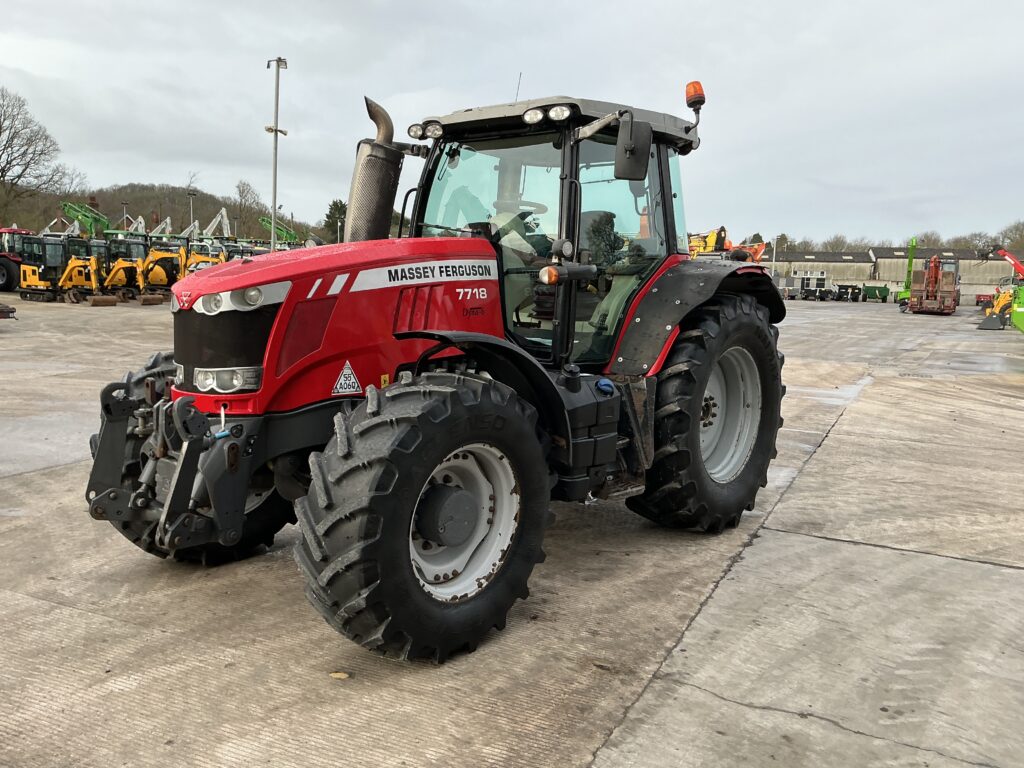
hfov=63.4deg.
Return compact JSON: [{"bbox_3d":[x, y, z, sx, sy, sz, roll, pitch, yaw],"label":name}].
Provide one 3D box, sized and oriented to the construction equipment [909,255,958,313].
[{"bbox_3d":[22.839,-5.362,44.887,2.450,3.100,5.000,5,9,20],"label":"construction equipment"}]

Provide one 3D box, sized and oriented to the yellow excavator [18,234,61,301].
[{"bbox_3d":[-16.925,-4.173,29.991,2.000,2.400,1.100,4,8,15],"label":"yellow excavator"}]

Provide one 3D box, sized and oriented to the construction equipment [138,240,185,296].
[{"bbox_3d":[-13.907,-4.515,33.060,2.600,2.400,1.350,6,9,25],"label":"construction equipment"}]

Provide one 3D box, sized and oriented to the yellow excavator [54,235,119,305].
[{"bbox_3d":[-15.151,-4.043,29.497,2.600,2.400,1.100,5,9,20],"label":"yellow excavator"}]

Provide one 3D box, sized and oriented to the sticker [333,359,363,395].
[{"bbox_3d":[-0.846,-0.035,4.288,0.008,0.175,0.192,9,11,40],"label":"sticker"}]

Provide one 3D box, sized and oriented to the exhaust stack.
[{"bbox_3d":[-0.931,-1.351,5.593,0.330,1.130,0.300,9,3,-5],"label":"exhaust stack"}]

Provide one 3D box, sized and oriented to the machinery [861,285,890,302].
[{"bbox_3d":[26.171,-6.448,59.567,1.950,1.300,3.200,3,8,7],"label":"machinery"}]

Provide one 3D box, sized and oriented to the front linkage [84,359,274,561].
[{"bbox_3d":[-1.664,0.321,4.028,0.940,0.740,0.640,9,11,40],"label":"front linkage"}]

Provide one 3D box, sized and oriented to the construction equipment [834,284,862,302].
[{"bbox_3d":[24.069,-6.446,59.072,1.850,1.300,3.200,5,9,19],"label":"construction equipment"}]

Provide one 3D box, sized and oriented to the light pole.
[{"bbox_3d":[-10.314,-8.833,36.159,0.950,10.290,0.550,-2,9,-24],"label":"light pole"}]

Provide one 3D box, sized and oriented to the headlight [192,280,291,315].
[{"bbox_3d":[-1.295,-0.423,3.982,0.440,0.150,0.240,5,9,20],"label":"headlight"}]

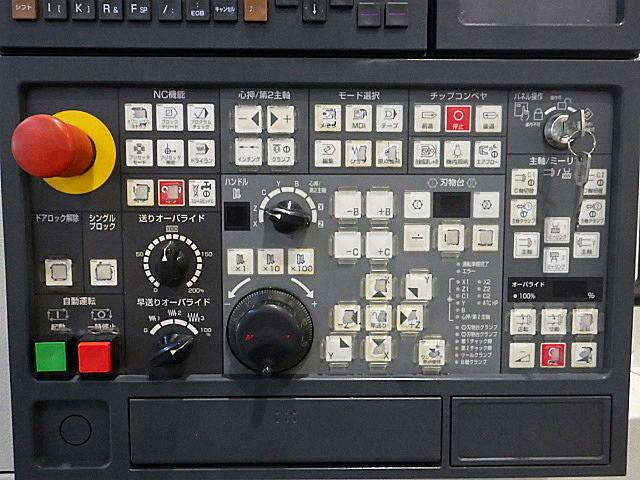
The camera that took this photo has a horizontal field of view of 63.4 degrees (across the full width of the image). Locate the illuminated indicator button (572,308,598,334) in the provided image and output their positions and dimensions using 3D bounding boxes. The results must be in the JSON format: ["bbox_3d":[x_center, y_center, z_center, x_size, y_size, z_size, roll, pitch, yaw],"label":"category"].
[{"bbox_3d":[0.190,0.058,0.375,0.018,0.018,0.007,0,4,-1],"label":"illuminated indicator button"}]

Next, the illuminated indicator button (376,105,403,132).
[{"bbox_3d":[0.050,-0.087,0.376,0.019,0.019,0.007,0,4,-1],"label":"illuminated indicator button"}]

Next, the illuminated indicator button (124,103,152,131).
[{"bbox_3d":[-0.128,-0.087,0.371,0.019,0.019,0.007,0,4,-1],"label":"illuminated indicator button"}]

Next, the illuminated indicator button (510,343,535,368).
[{"bbox_3d":[0.149,0.085,0.386,0.019,0.019,0.007,0,4,-1],"label":"illuminated indicator button"}]

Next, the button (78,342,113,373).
[{"bbox_3d":[-0.161,0.083,0.375,0.022,0.021,0.011,0,3,-1],"label":"button"}]

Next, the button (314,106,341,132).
[{"bbox_3d":[0.006,-0.087,0.375,0.019,0.019,0.007,0,4,-1],"label":"button"}]

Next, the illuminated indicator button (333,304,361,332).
[{"bbox_3d":[0.019,0.055,0.372,0.018,0.018,0.007,0,4,-1],"label":"illuminated indicator button"}]

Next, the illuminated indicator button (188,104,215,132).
[{"bbox_3d":[-0.084,-0.086,0.369,0.019,0.019,0.007,0,4,-1],"label":"illuminated indicator button"}]

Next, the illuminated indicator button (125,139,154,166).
[{"bbox_3d":[-0.127,-0.061,0.369,0.019,0.019,0.007,0,4,-1],"label":"illuminated indicator button"}]

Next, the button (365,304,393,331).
[{"bbox_3d":[0.044,0.057,0.384,0.019,0.019,0.007,0,4,-1],"label":"button"}]

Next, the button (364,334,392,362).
[{"bbox_3d":[0.044,0.081,0.389,0.019,0.019,0.007,0,4,-1],"label":"button"}]

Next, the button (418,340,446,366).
[{"bbox_3d":[0.083,0.083,0.386,0.019,0.019,0.007,0,4,-1],"label":"button"}]

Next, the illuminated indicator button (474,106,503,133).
[{"bbox_3d":[0.122,-0.088,0.378,0.019,0.019,0.007,0,4,-1],"label":"illuminated indicator button"}]

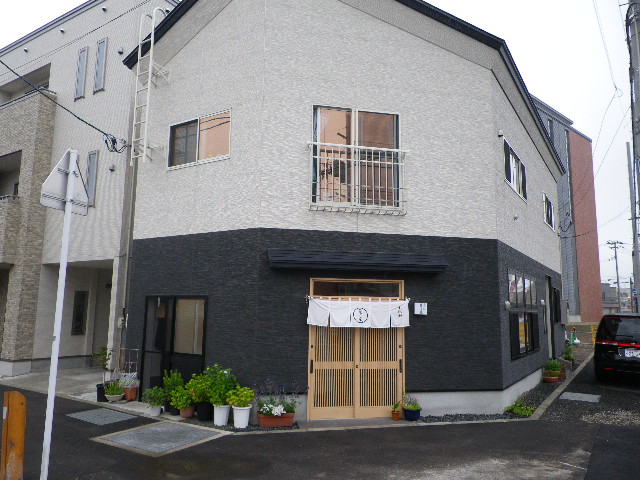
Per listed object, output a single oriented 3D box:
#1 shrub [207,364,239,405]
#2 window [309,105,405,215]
[{"bbox_3d":[-1.549,2.316,8.248,0.497,0.638,0.462,2,-8,-10],"label":"shrub"},{"bbox_3d":[0.700,-1.457,9.378,1.766,1.911,0.220,3,-8,-12],"label":"window"}]

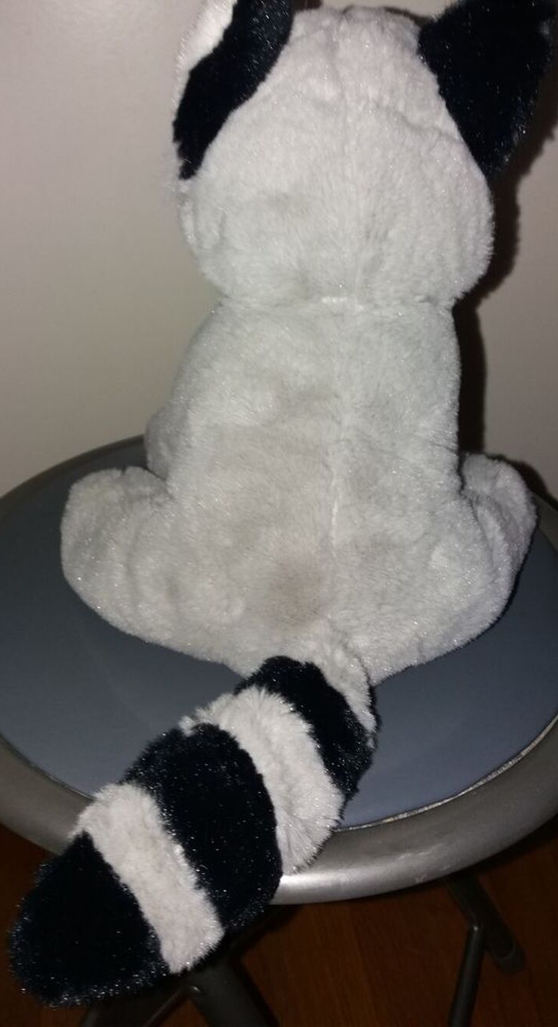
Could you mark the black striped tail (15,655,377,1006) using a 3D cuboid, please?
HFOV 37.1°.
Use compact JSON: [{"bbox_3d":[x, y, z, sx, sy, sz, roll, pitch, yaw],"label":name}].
[{"bbox_3d":[-0.021,0.094,0.259,0.058,0.056,0.124,26,44,34],"label":"black striped tail"}]

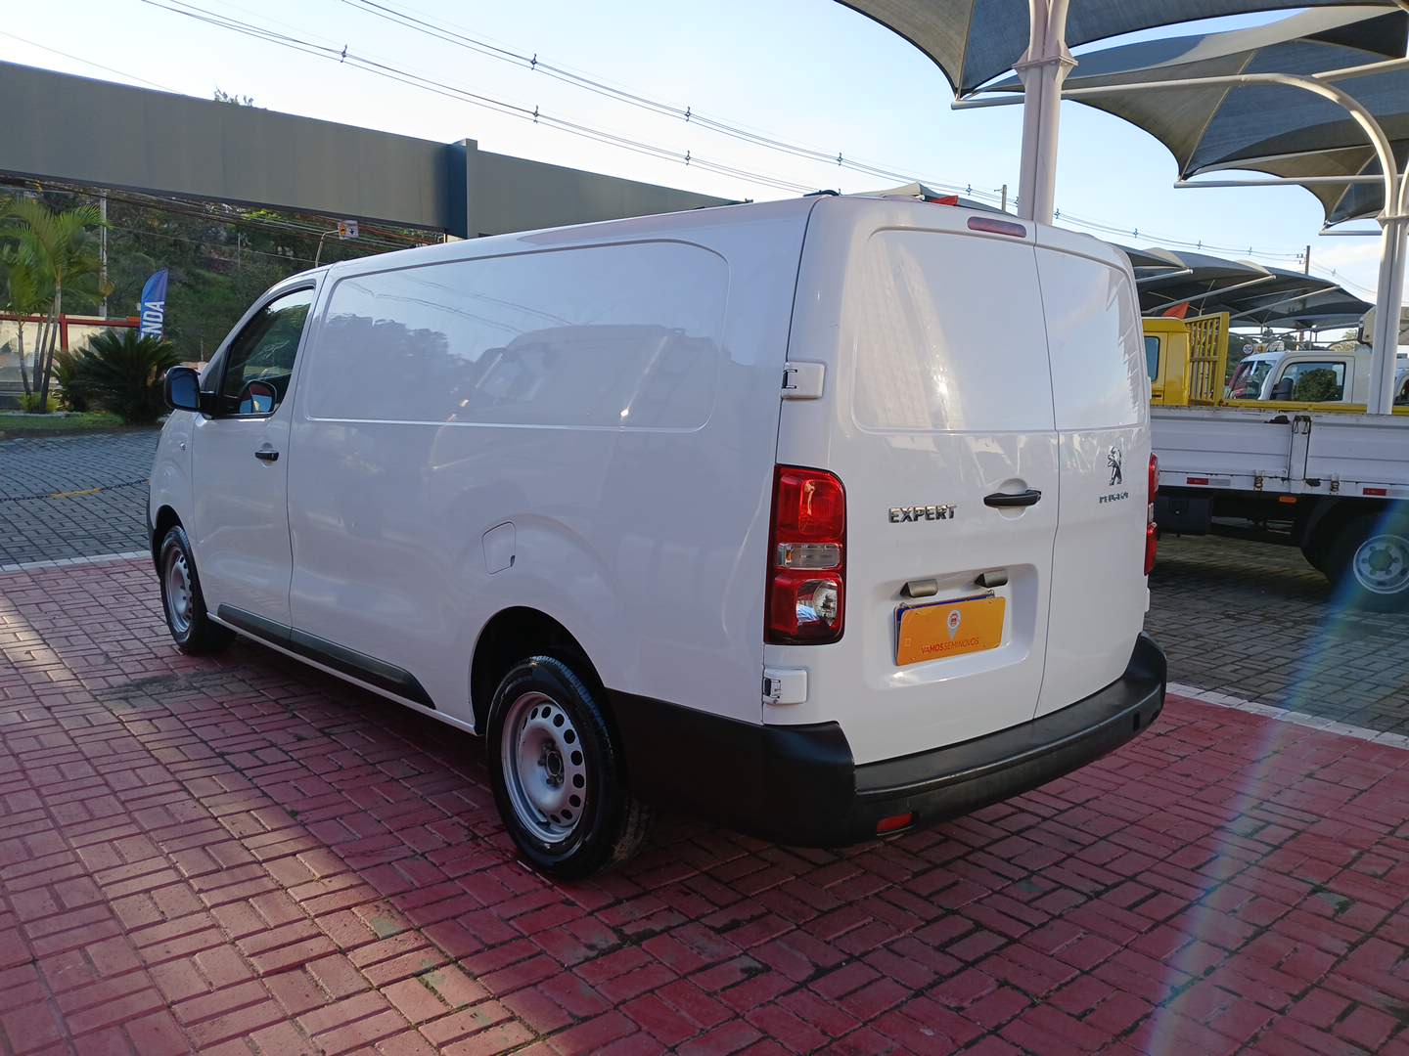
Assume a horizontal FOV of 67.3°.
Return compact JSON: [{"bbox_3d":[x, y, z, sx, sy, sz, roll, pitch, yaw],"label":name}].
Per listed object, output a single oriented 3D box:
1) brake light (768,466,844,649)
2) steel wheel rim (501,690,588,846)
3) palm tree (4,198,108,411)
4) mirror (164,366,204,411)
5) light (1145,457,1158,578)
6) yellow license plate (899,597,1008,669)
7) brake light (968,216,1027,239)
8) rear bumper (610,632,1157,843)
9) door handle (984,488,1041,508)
[{"bbox_3d":[0.216,0.060,2.305,0.148,0.390,0.095,-3,9,-36],"label":"brake light"},{"bbox_3d":[-0.417,0.690,3.115,0.170,0.440,0.440,-4,10,-43],"label":"steel wheel rim"},{"bbox_3d":[-11.235,-3.871,18.200,2.000,3.700,2.000,-2,8,-31],"label":"palm tree"},{"bbox_3d":[-2.344,-0.621,4.747,0.180,0.200,0.125,-4,10,-43],"label":"mirror"},{"bbox_3d":[1.477,-0.038,3.477,0.095,0.390,0.148,8,9,40],"label":"light"},{"bbox_3d":[0.613,0.250,2.596,0.410,0.135,0.020,-4,9,-39],"label":"yellow license plate"},{"bbox_3d":[0.764,-0.771,2.730,0.245,0.042,0.040,-3,9,-38],"label":"brake light"},{"bbox_3d":[0.681,0.509,3.110,1.890,0.330,0.740,-4,10,-43],"label":"rear bumper"},{"bbox_3d":[0.787,-0.070,2.695,0.240,0.043,0.052,-4,9,-39],"label":"door handle"}]

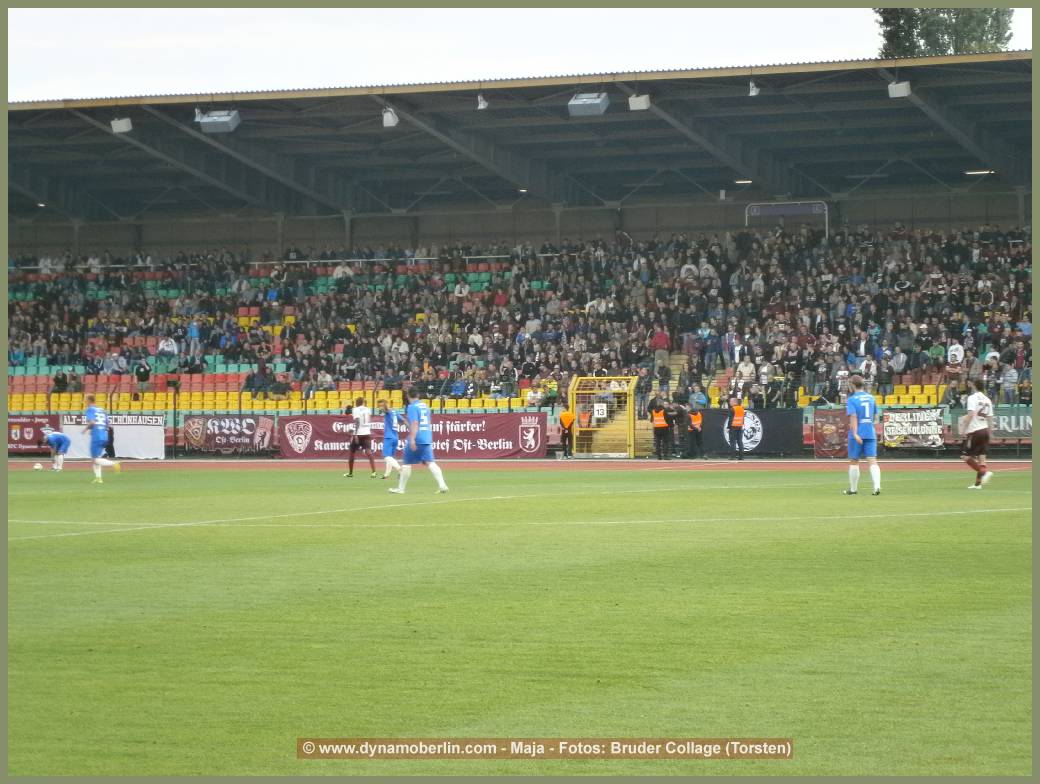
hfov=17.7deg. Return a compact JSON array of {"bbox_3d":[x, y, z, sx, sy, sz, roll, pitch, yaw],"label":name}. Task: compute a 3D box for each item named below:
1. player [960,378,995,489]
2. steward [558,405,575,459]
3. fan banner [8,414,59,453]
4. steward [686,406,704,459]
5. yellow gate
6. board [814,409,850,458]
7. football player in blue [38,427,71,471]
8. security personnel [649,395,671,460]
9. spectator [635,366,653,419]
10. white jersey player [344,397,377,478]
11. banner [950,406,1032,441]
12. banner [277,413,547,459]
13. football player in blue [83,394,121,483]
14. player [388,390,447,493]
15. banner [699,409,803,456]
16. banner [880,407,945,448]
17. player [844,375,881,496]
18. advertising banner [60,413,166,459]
[{"bbox_3d":[7.495,0.690,54.686,0.470,1.789,0.460,-1,0,31],"label":"player"},{"bbox_3d":[1.423,1.196,101.185,0.550,1.635,0.400,0,0,12],"label":"steward"},{"bbox_3d":[-16.288,1.364,109.272,2.972,1.230,0.050,0,0,24],"label":"fan banner"},{"bbox_3d":[5.282,1.189,99.976,0.550,1.601,0.400,0,0,6],"label":"steward"},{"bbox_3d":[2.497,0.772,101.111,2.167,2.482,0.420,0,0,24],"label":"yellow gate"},{"bbox_3d":[9.147,1.221,97.948,1.125,1.428,0.050,0,0,24],"label":"board"},{"bbox_3d":[-12.749,1.575,91.500,0.850,1.178,0.550,0,0,3],"label":"football player in blue"},{"bbox_3d":[4.088,1.087,97.751,0.540,1.823,0.380,0,0,9],"label":"security personnel"},{"bbox_3d":[3.851,0.061,104.026,0.500,1.660,0.380,0,0,0],"label":"spectator"},{"bbox_3d":[-3.475,0.995,72.800,0.600,1.772,0.500,0,0,-27],"label":"white jersey player"},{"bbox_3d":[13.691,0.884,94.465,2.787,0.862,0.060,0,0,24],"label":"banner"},{"bbox_3d":[-3.338,1.358,101.941,9.092,1.342,0.060,0,0,24],"label":"banner"},{"bbox_3d":[-8.242,0.926,65.800,0.720,1.733,0.520,-1,0,38],"label":"football player in blue"},{"bbox_3d":[-1.647,0.783,54.200,0.850,1.728,0.550,-1,0,38],"label":"player"},{"bbox_3d":[6.771,1.197,99.005,3.368,1.369,0.050,0,0,24],"label":"banner"},{"bbox_3d":[11.256,1.051,95.534,1.826,1.101,0.060,0,0,24],"label":"banner"},{"bbox_3d":[5.102,0.644,49.712,0.480,1.786,0.360,0,0,-22],"label":"player"},{"bbox_3d":[-12.928,1.414,106.152,3.849,1.398,0.060,0,0,24],"label":"advertising banner"}]

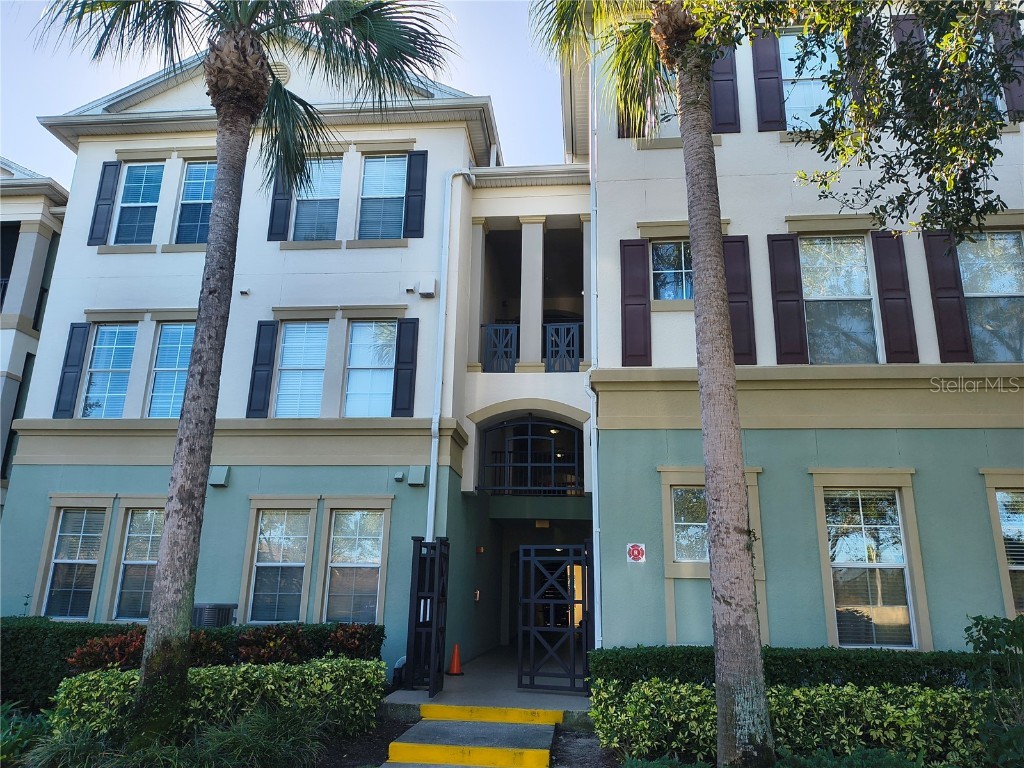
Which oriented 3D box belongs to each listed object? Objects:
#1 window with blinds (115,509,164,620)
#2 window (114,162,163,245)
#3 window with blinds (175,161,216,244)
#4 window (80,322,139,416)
[{"bbox_3d":[-5.898,2.924,12.021,0.860,1.759,0.100,0,-16,5],"label":"window with blinds"},{"bbox_3d":[-7.051,-3.411,13.949,0.852,1.737,0.100,0,-16,5],"label":"window"},{"bbox_3d":[-5.738,-3.372,13.805,0.860,1.736,0.100,0,-16,5],"label":"window with blinds"},{"bbox_3d":[-7.090,-0.250,13.047,0.829,1.769,0.100,0,-16,5],"label":"window"}]

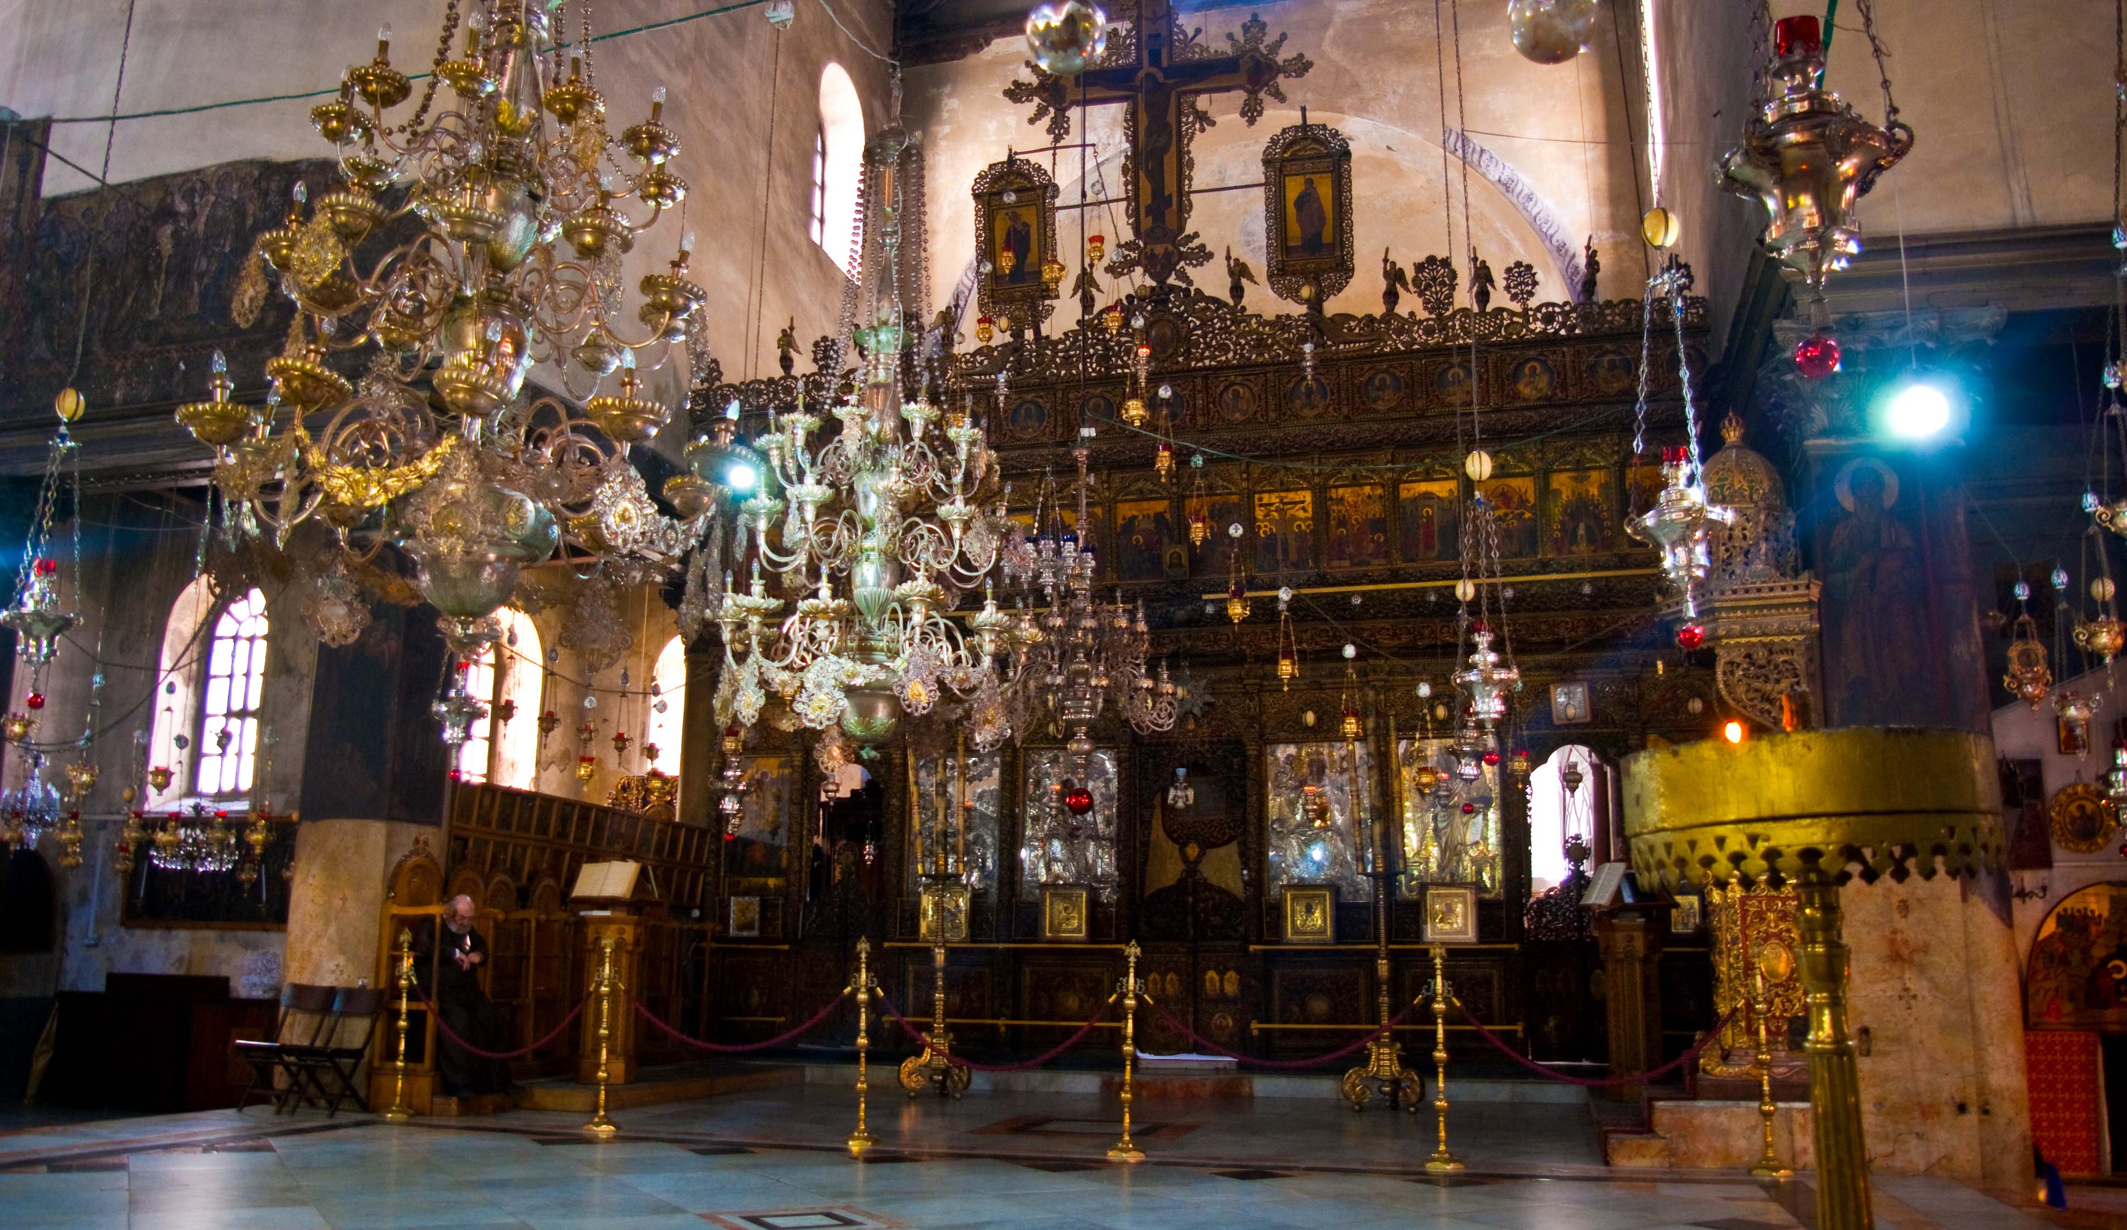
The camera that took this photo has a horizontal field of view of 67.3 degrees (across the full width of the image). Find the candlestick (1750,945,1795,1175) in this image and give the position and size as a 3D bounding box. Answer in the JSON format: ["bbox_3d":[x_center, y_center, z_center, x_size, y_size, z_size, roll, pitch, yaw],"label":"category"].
[{"bbox_3d":[3.561,2.246,8.111,0.215,1.152,0.215,-3,-13,16],"label":"candlestick"}]

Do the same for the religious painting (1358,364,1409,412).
[{"bbox_3d":[2.655,-1.879,13.241,0.374,0.333,0.040,-2,-11,14],"label":"religious painting"}]

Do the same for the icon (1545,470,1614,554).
[{"bbox_3d":[4.424,-0.873,13.661,0.530,0.770,0.060,-3,-12,15],"label":"icon"}]

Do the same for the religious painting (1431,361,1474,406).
[{"bbox_3d":[3.307,-1.964,13.583,0.370,0.385,0.050,-3,-13,16],"label":"religious painting"}]

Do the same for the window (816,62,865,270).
[{"bbox_3d":[-2.772,-5.486,19.957,0.300,2.400,1.450,-3,-12,15],"label":"window"}]

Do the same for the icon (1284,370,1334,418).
[{"bbox_3d":[2.143,-1.925,13.916,0.410,0.400,0.050,-3,-13,16],"label":"icon"}]

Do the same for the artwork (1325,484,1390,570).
[{"bbox_3d":[2.424,-0.716,13.193,0.488,0.677,0.040,-2,-11,14],"label":"artwork"}]

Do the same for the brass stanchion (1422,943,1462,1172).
[{"bbox_3d":[2.129,2.470,8.959,0.210,1.250,0.210,-3,-12,15],"label":"brass stanchion"}]

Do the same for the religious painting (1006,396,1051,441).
[{"bbox_3d":[-0.319,-1.800,14.608,0.385,0.385,0.050,-3,-13,16],"label":"religious painting"}]

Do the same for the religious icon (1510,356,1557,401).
[{"bbox_3d":[3.939,-1.979,13.400,0.405,0.385,0.050,-3,-13,16],"label":"religious icon"}]

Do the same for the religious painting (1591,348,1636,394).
[{"bbox_3d":[4.735,-2.098,13.774,0.380,0.420,0.050,-3,-12,15],"label":"religious painting"}]

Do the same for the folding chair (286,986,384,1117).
[{"bbox_3d":[-4.882,2.913,10.725,0.430,0.820,0.500,-1,-12,7],"label":"folding chair"}]

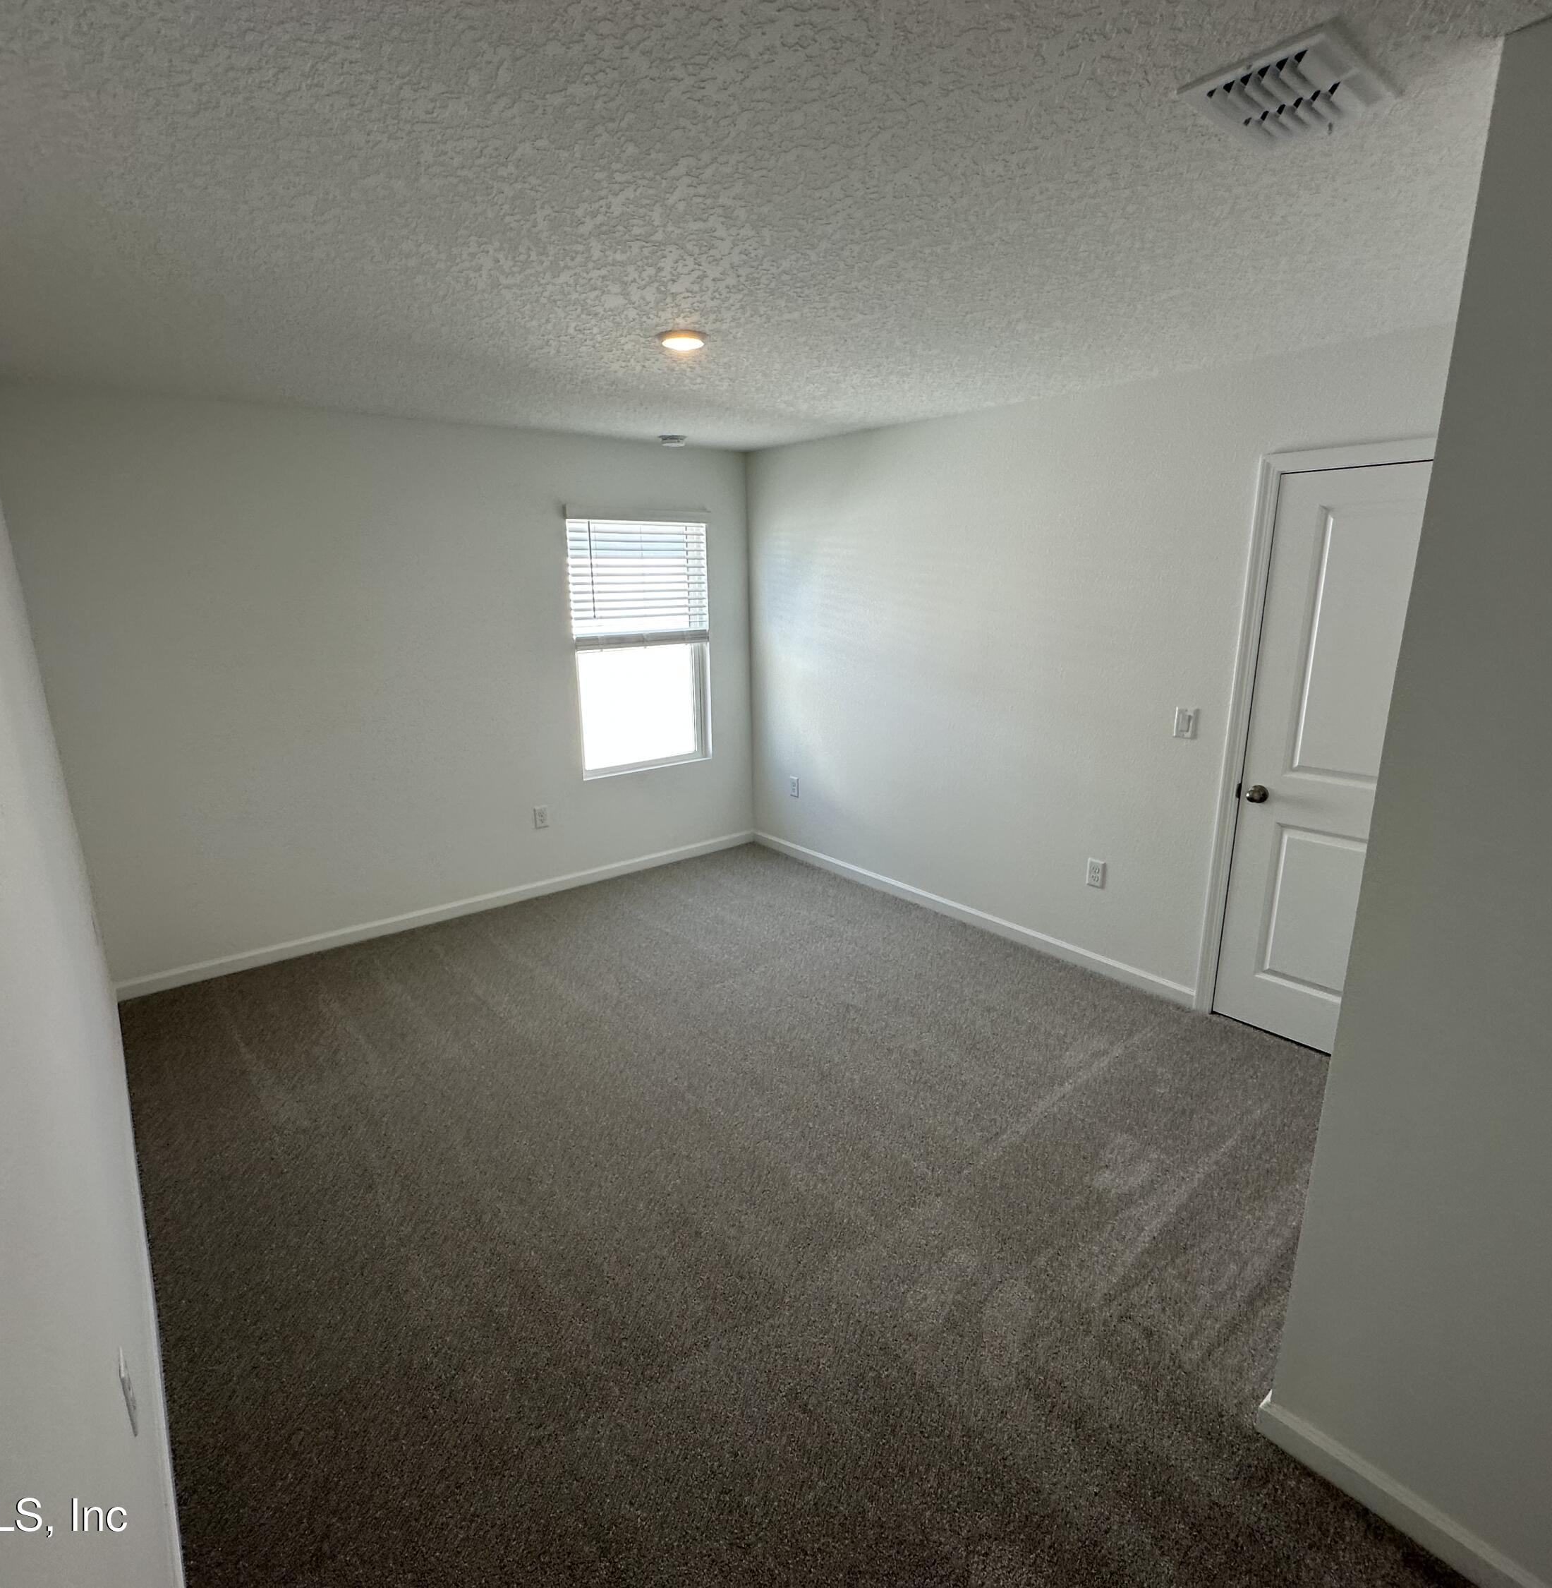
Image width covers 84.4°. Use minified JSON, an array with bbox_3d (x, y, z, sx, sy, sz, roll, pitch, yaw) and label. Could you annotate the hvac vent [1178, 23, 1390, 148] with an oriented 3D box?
[{"bbox_3d":[0.798,-1.068,1.316,0.304,0.022,0.197,-12,18,-37],"label":"hvac vent"}]

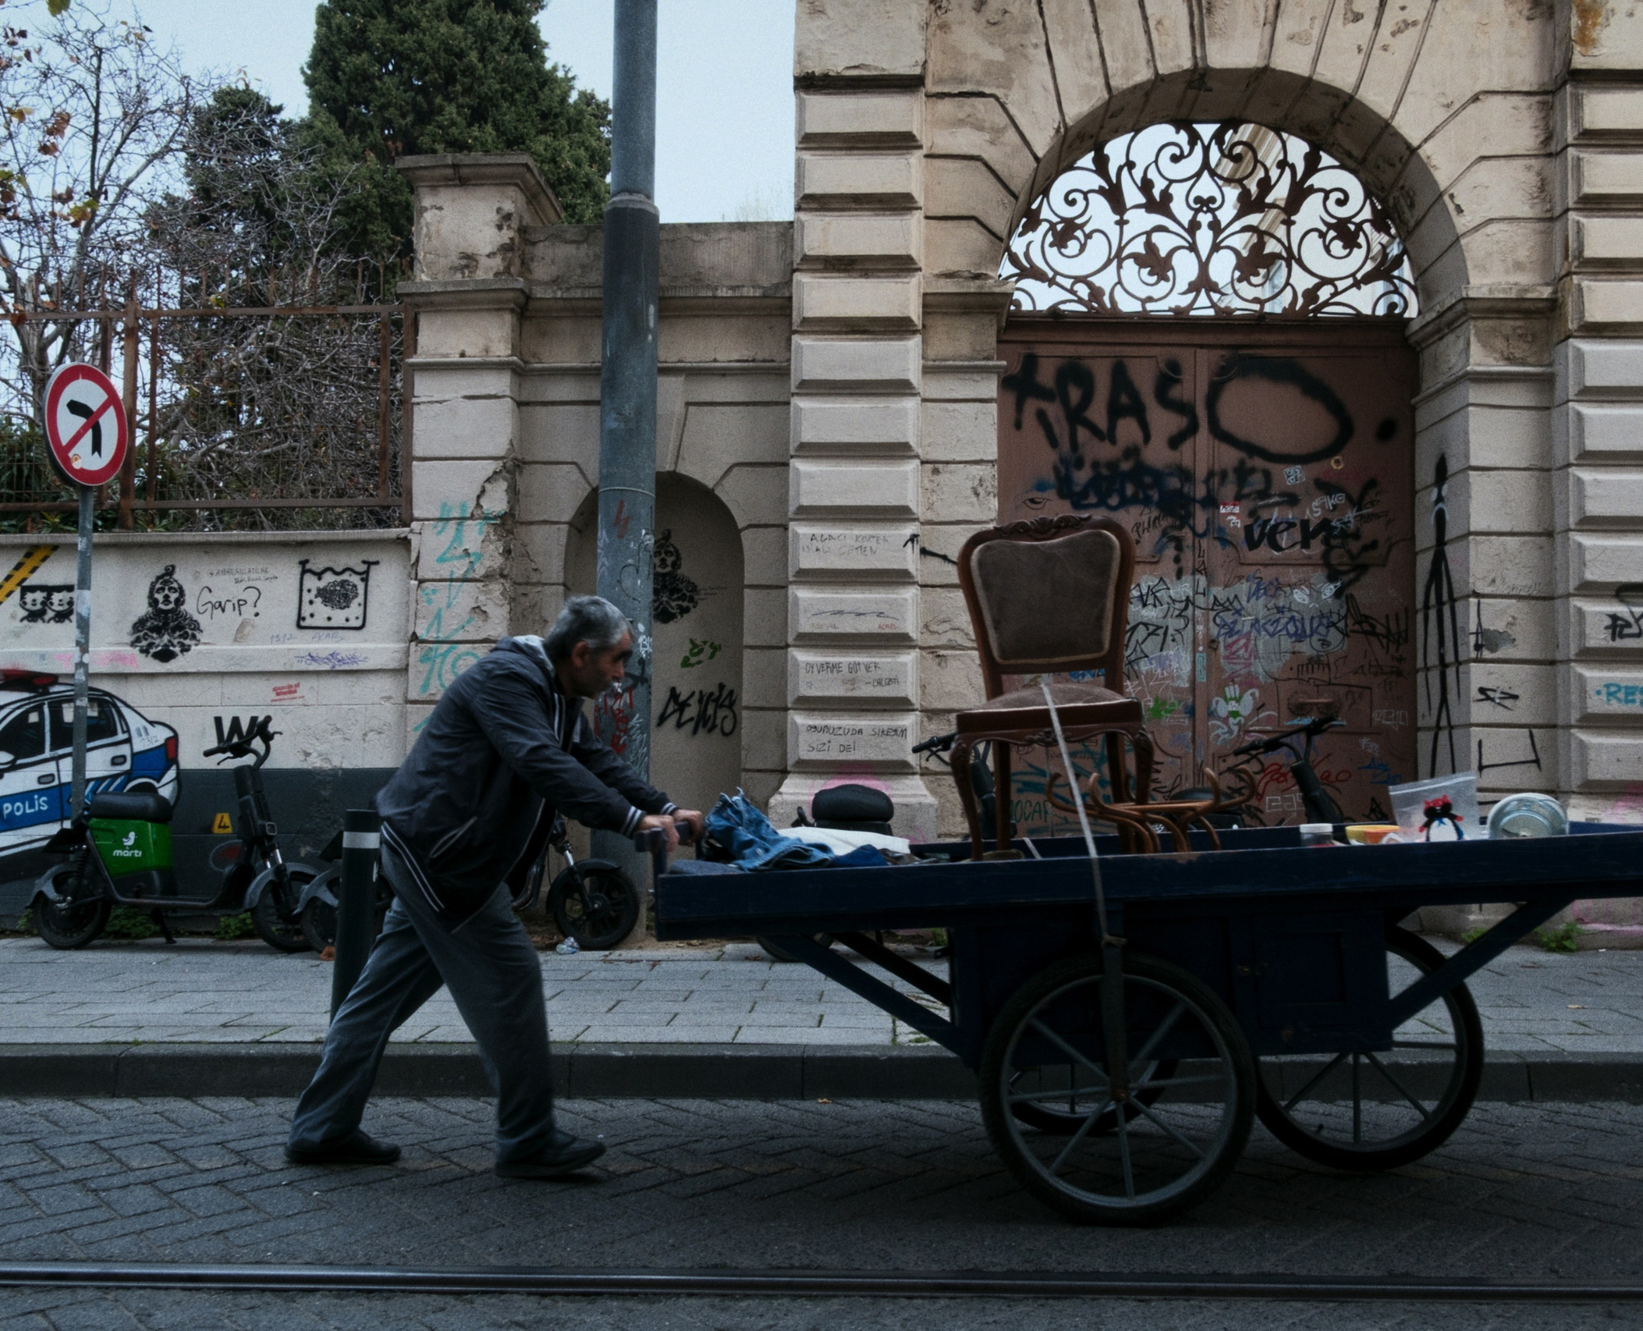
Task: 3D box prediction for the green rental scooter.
[{"bbox_3d":[-3.015,0.792,6.242,1.391,1.096,0.589,1,-2,0],"label":"green rental scooter"}]

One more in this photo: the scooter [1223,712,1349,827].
[{"bbox_3d":[1.979,0.761,6.212,1.391,1.086,0.589,2,-3,-32],"label":"scooter"}]

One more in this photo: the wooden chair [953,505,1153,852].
[{"bbox_3d":[0.650,0.069,3.725,0.518,0.995,0.558,-3,-3,10],"label":"wooden chair"}]

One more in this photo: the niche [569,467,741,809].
[{"bbox_3d":[-0.799,0.137,6.476,0.853,2.081,0.355,1,-2,3],"label":"niche"}]

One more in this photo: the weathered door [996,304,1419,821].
[{"bbox_3d":[1.935,-0.223,6.760,2.162,3.075,0.132,1,-2,3],"label":"weathered door"}]

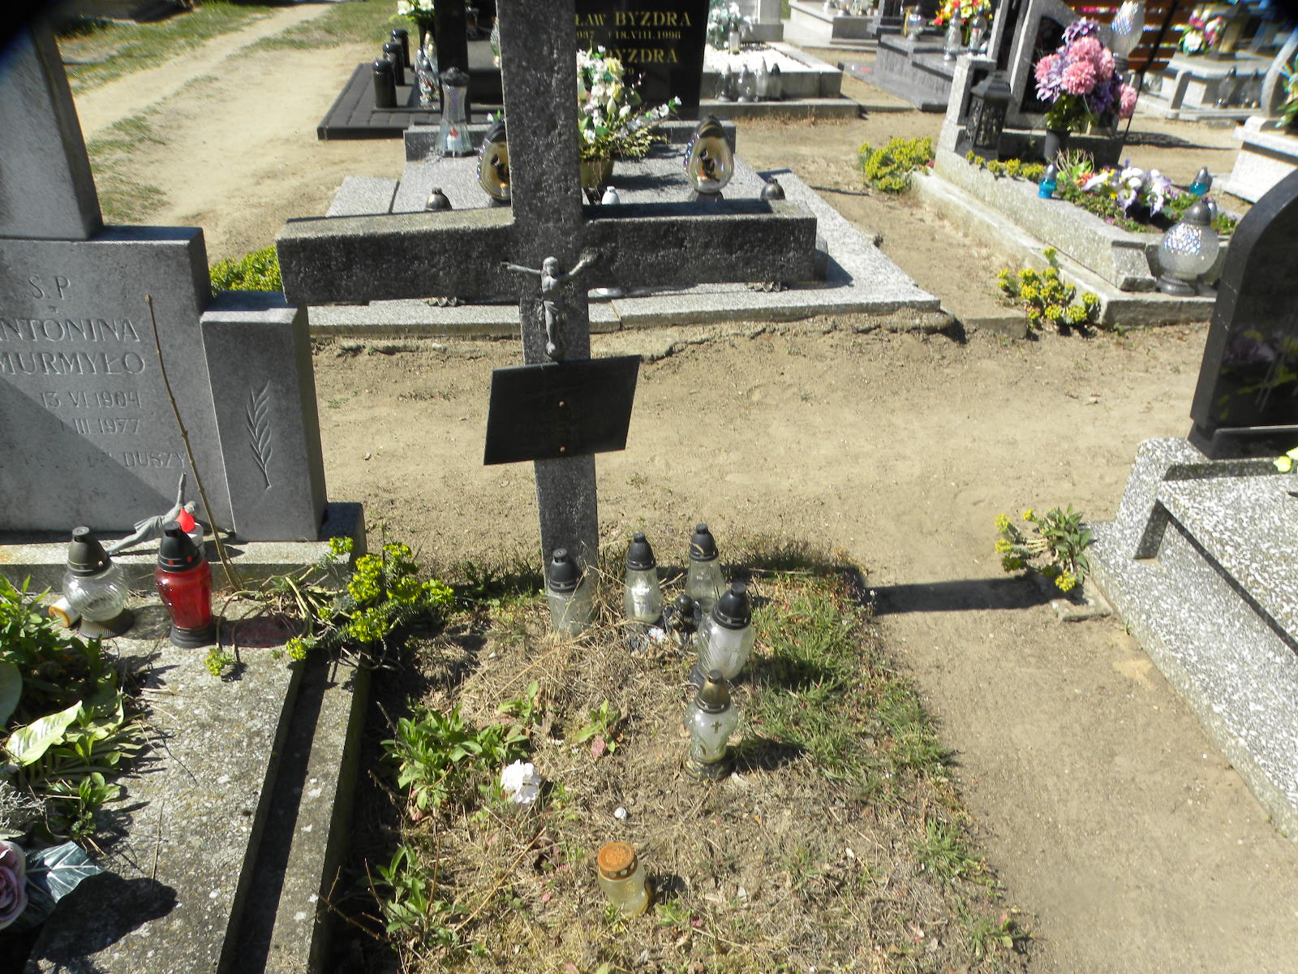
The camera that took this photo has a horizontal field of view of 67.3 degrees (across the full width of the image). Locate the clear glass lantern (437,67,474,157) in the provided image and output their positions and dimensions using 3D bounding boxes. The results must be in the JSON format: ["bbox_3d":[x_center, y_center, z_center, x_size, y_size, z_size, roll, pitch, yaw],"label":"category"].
[{"bbox_3d":[-1.004,-1.895,4.944,0.175,0.400,0.175,-5,32,-9],"label":"clear glass lantern"}]

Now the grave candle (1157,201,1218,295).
[{"bbox_3d":[2.271,-1.009,4.100,0.250,0.380,0.250,-3,31,-8],"label":"grave candle"}]

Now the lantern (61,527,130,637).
[{"bbox_3d":[-1.137,0.190,1.998,0.129,0.239,0.129,-14,37,-30],"label":"lantern"}]

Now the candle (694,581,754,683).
[{"bbox_3d":[0.173,0.323,2.145,0.125,0.266,0.125,15,32,7],"label":"candle"}]

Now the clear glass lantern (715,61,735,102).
[{"bbox_3d":[0.592,-3.109,7.496,0.130,0.260,0.130,-2,31,-8],"label":"clear glass lantern"}]

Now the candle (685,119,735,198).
[{"bbox_3d":[0.298,-1.611,4.780,0.220,0.380,0.180,-3,31,-8],"label":"candle"}]

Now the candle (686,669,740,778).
[{"bbox_3d":[0.123,0.463,1.903,0.103,0.261,0.103,6,32,5],"label":"candle"}]

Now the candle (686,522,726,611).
[{"bbox_3d":[0.138,0.200,2.358,0.096,0.245,0.096,-2,32,3],"label":"candle"}]

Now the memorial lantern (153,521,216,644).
[{"bbox_3d":[-0.936,0.194,1.957,0.114,0.280,0.114,-10,36,-26],"label":"memorial lantern"}]

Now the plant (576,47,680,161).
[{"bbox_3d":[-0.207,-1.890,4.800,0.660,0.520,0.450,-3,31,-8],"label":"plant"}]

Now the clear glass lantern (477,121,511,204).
[{"bbox_3d":[-0.694,-1.547,4.620,0.220,0.380,0.180,-3,31,-8],"label":"clear glass lantern"}]

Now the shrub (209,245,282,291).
[{"bbox_3d":[-1.580,-0.847,3.850,0.420,0.250,0.400,-2,31,-8],"label":"shrub"}]

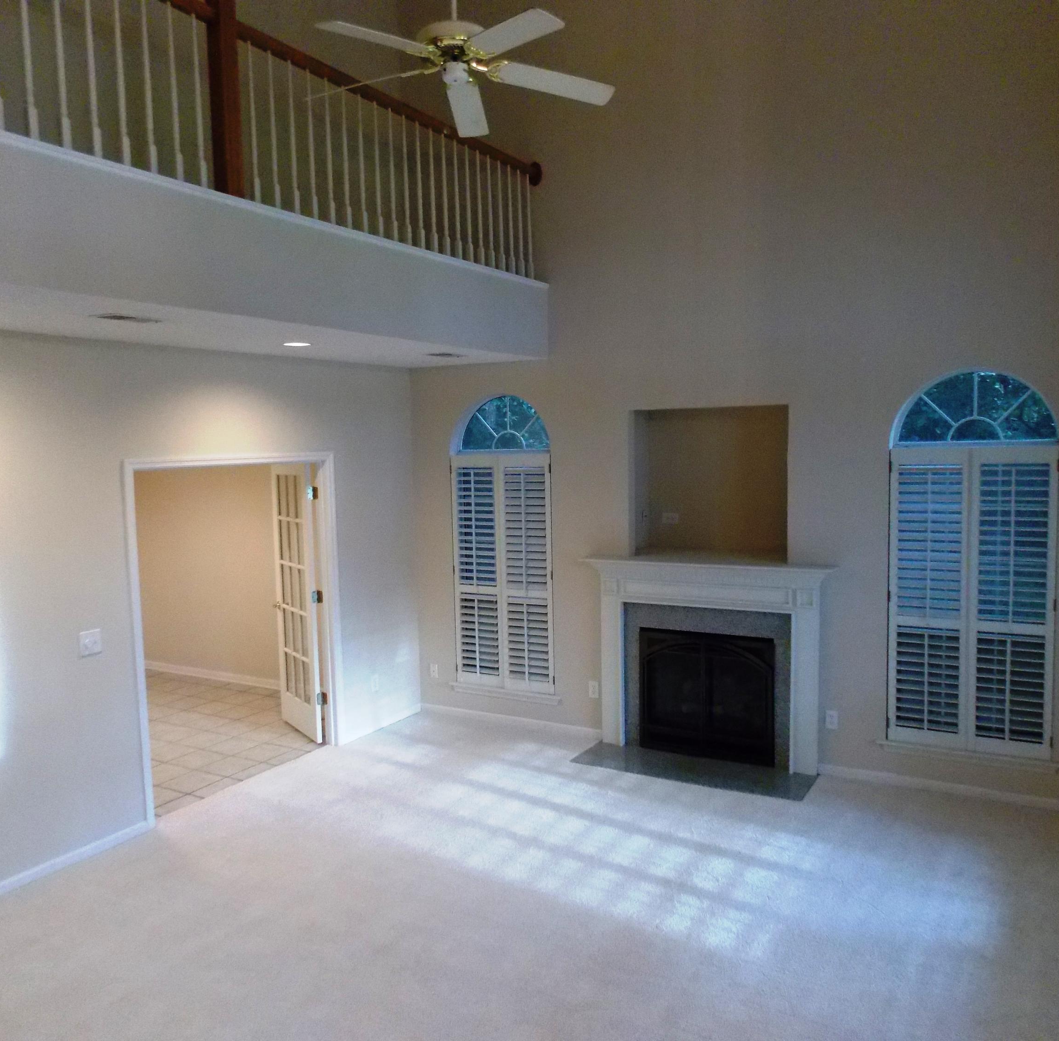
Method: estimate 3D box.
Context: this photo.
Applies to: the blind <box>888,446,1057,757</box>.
[{"bbox_3d":[2.573,0.462,5.400,0.879,1.788,0.050,1,6,30],"label":"blind"}]

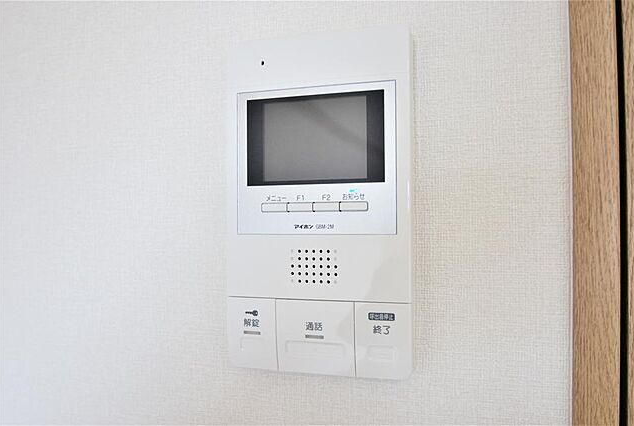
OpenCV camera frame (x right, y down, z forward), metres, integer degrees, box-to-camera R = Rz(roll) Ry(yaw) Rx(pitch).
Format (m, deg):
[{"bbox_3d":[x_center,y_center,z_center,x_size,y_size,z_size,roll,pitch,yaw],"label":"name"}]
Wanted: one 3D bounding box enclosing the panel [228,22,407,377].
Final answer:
[{"bbox_3d":[0.003,-0.005,0.332,0.125,0.226,0.030,0,0,15],"label":"panel"}]

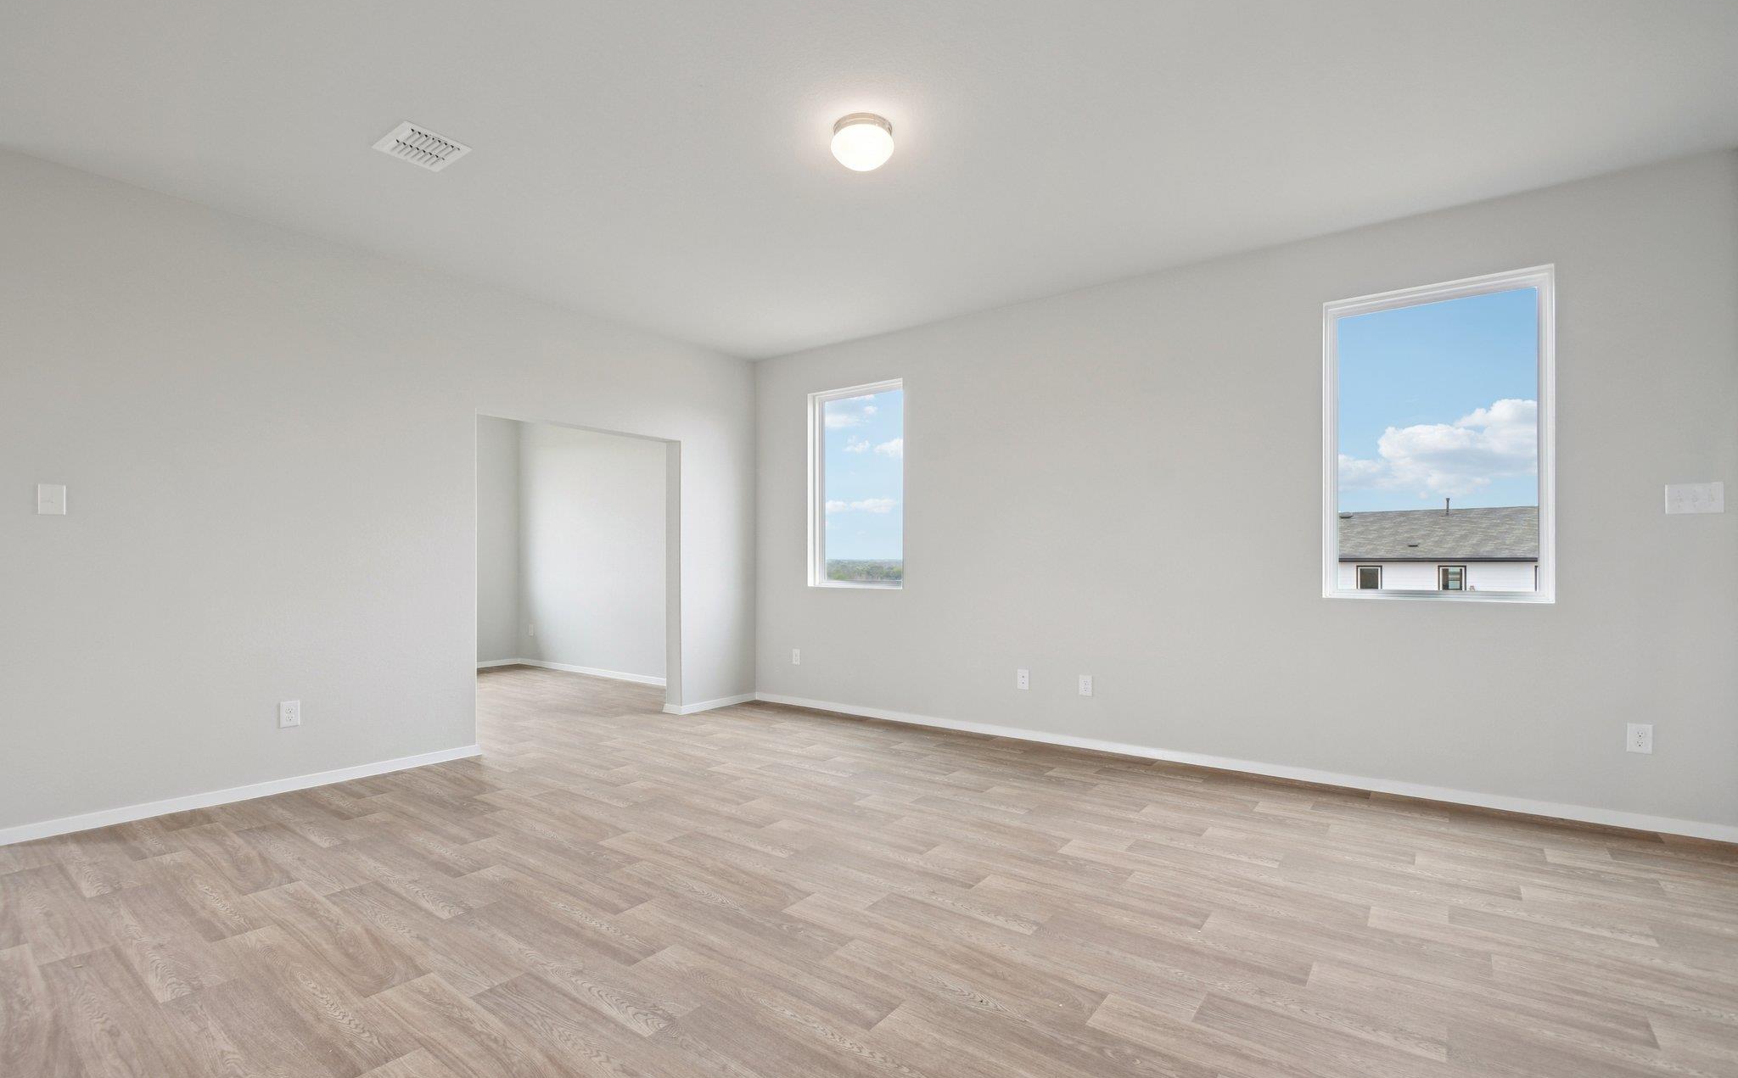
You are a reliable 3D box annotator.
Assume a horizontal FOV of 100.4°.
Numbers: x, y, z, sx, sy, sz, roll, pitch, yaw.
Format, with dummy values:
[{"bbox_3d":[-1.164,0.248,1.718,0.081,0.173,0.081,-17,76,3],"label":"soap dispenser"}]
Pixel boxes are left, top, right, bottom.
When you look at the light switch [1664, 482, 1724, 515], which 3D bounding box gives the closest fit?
[{"bbox_3d":[3.307,-0.161,2.900,0.160,0.118,0.012,-1,-2,35],"label":"light switch"}]

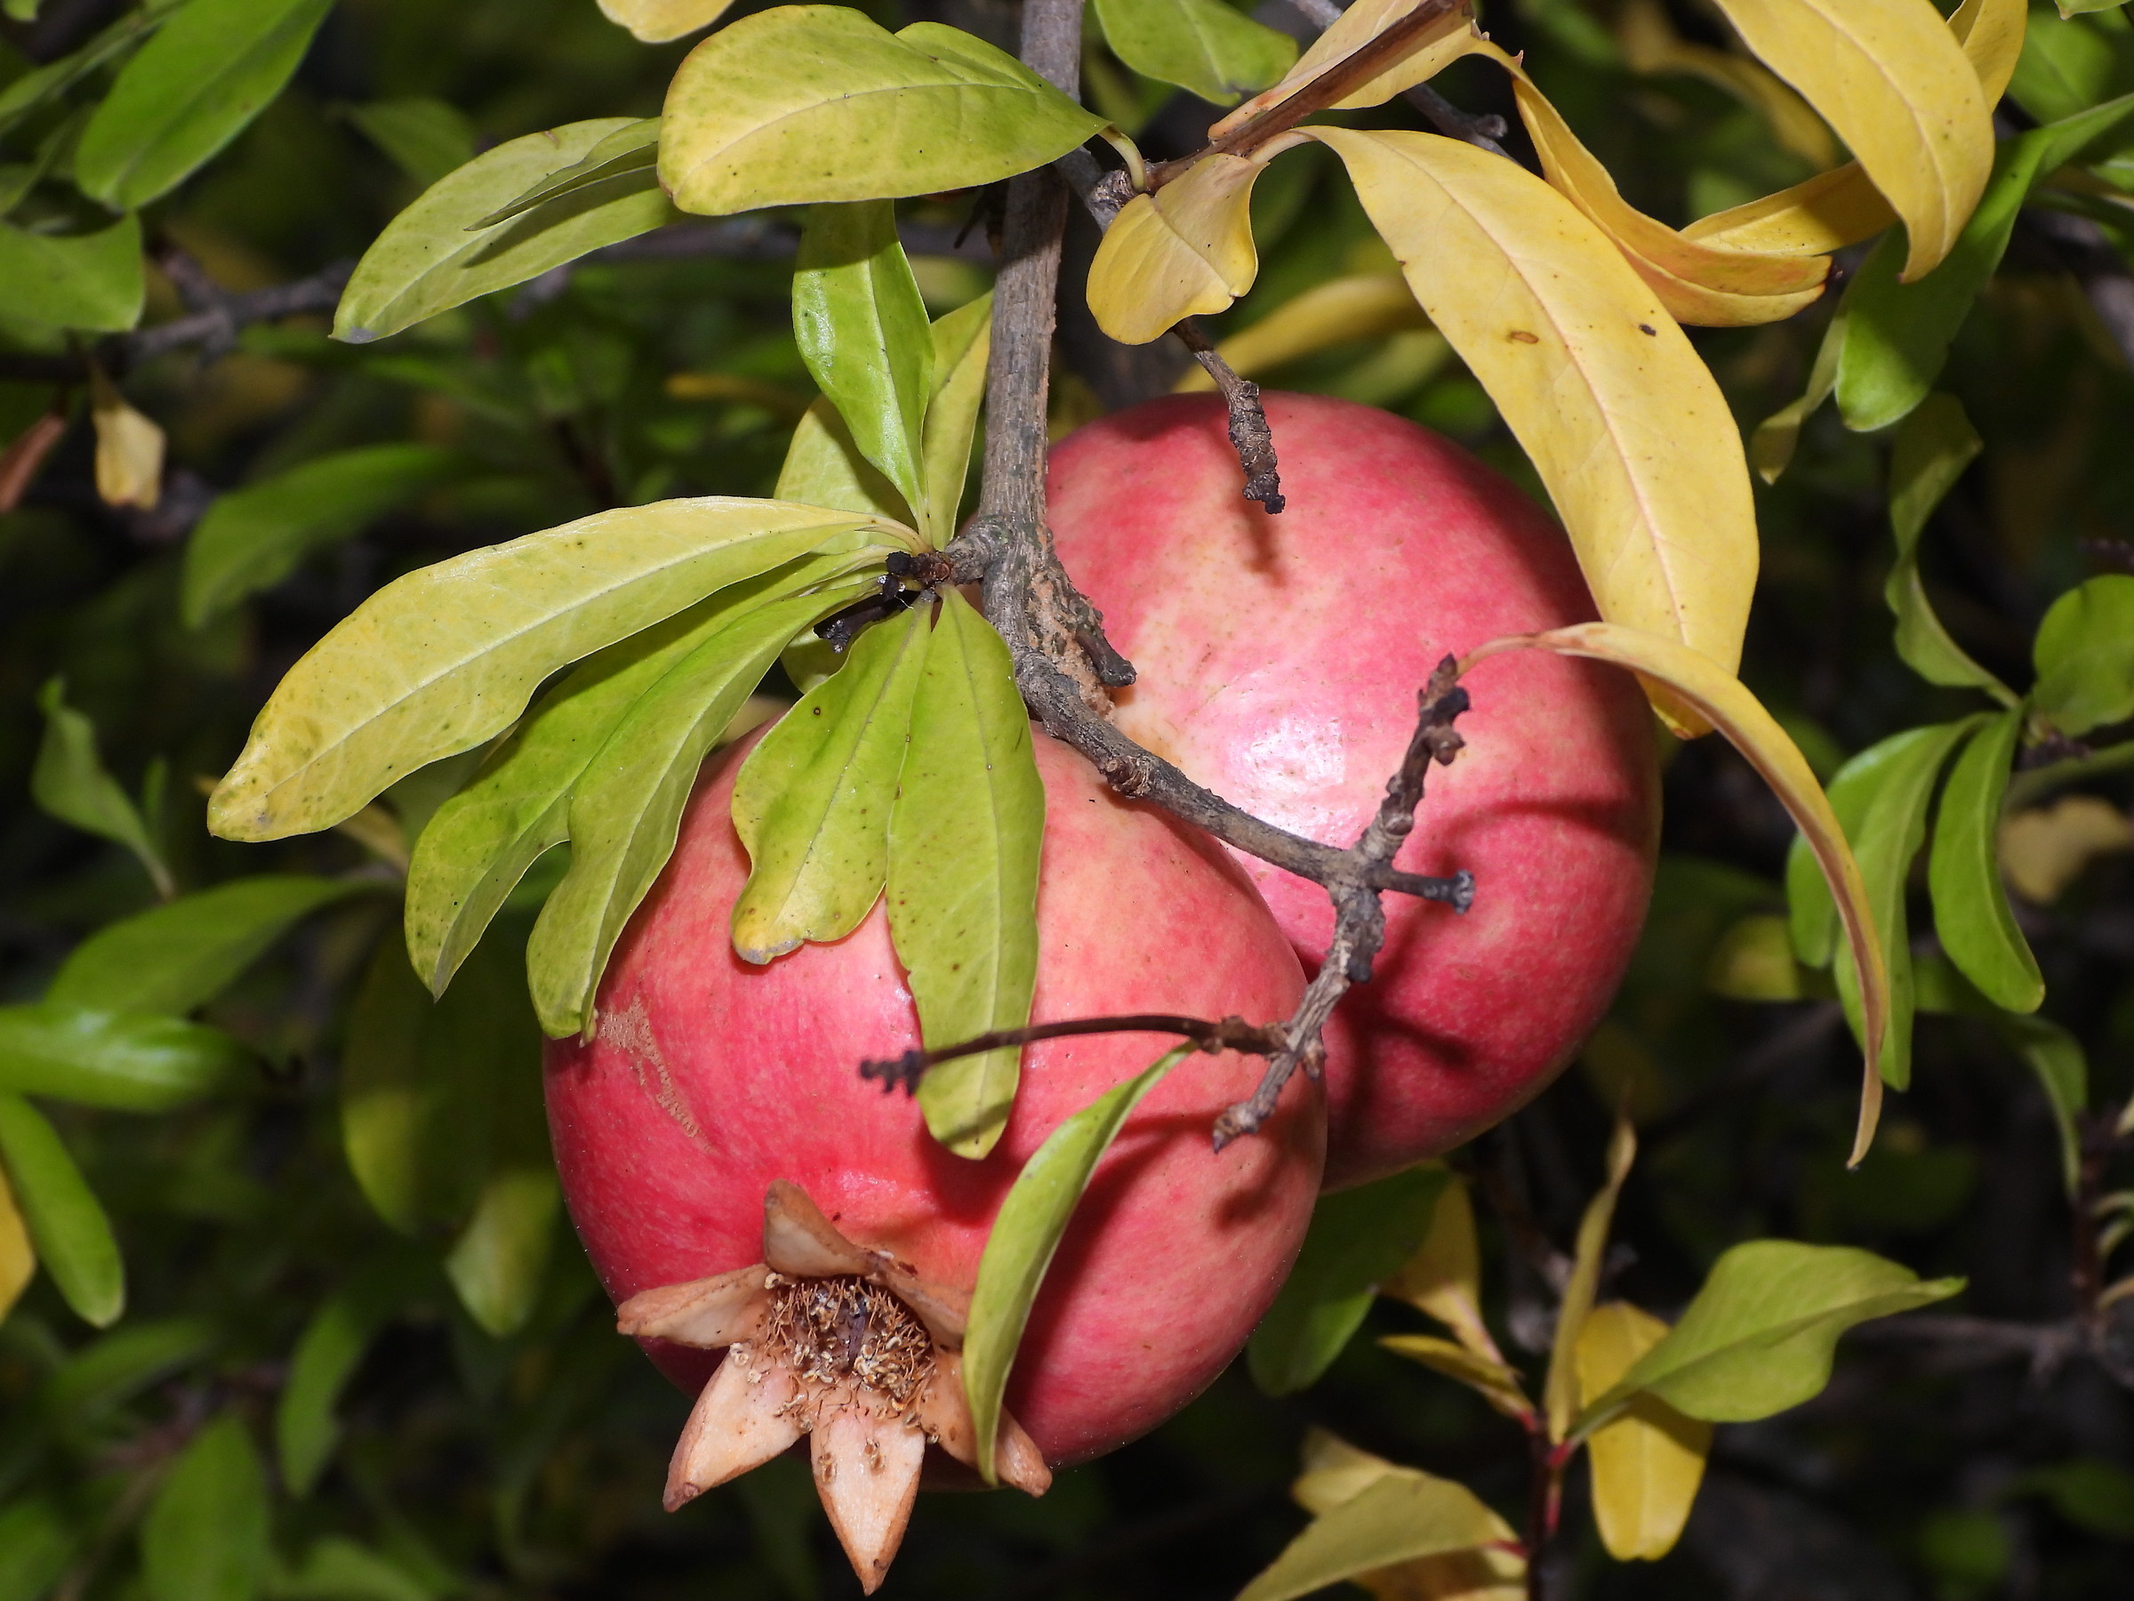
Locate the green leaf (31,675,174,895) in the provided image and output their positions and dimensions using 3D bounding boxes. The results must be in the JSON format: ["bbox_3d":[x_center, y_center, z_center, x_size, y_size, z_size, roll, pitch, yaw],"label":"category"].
[{"bbox_3d":[-0.118,0.000,1.080,0.010,0.029,0.009,-27,0,0],"label":"green leaf"}]

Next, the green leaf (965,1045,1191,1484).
[{"bbox_3d":[-0.002,0.041,0.822,0.009,0.044,0.011,25,-8,0],"label":"green leaf"}]

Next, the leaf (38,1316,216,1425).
[{"bbox_3d":[-0.150,0.091,1.431,0.035,0.009,0.006,-24,-27,-36],"label":"leaf"}]

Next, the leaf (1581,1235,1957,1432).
[{"bbox_3d":[0.081,0.064,1.035,0.050,0.019,0.009,-22,-24,18],"label":"leaf"}]

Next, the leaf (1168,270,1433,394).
[{"bbox_3d":[0.033,-0.062,1.201,0.047,0.011,0.008,-25,-34,-26],"label":"leaf"}]

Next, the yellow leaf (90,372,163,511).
[{"bbox_3d":[-0.119,-0.045,1.114,0.009,0.021,0.005,-11,-29,-11],"label":"yellow leaf"}]

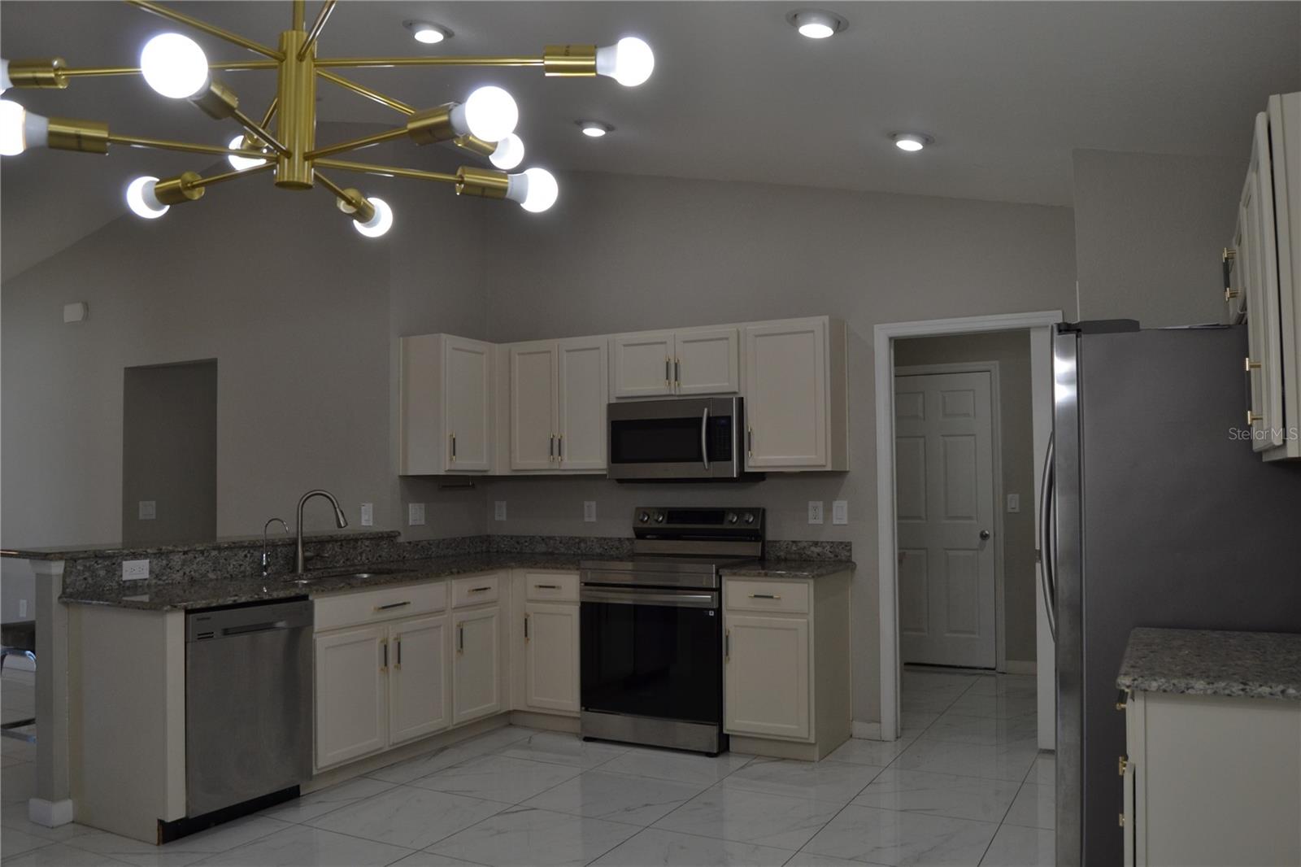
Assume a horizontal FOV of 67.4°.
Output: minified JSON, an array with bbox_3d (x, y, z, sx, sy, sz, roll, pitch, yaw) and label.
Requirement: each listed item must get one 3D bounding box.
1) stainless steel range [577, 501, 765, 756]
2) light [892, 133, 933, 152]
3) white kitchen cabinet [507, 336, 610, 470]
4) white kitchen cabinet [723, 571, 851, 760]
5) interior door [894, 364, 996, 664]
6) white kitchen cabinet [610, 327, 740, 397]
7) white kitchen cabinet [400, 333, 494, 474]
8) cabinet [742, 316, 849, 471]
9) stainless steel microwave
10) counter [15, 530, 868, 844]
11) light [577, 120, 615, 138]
[{"bbox_3d":[0.131,0.983,5.080,0.760,1.170,0.680,-2,-4,27],"label":"stainless steel range"},{"bbox_3d":[1.084,-1.197,4.057,0.195,0.055,0.195,12,3,27],"label":"light"},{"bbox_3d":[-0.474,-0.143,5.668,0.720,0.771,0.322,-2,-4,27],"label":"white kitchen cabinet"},{"bbox_3d":[0.688,1.115,4.824,0.453,0.860,0.630,-2,-4,27],"label":"white kitchen cabinet"},{"bbox_3d":[2.014,0.621,6.867,0.792,2.050,0.040,-2,-4,27],"label":"interior door"},{"bbox_3d":[0.195,-0.359,5.334,0.782,0.389,0.322,-2,-4,27],"label":"white kitchen cabinet"},{"bbox_3d":[-1.132,-0.144,5.573,0.322,0.771,0.520,-2,-4,27],"label":"white kitchen cabinet"},{"bbox_3d":[0.748,-0.189,5.038,0.463,0.771,0.322,-2,-4,27],"label":"cabinet"},{"bbox_3d":[0.195,0.040,5.256,0.760,0.407,0.420,-2,-4,27],"label":"stainless steel microwave"},{"bbox_3d":[-0.786,1.009,4.403,2.770,1.045,2.750,-2,-4,27],"label":"counter"},{"bbox_3d":[-0.274,-1.483,4.791,0.195,0.055,0.195,12,3,27],"label":"light"}]

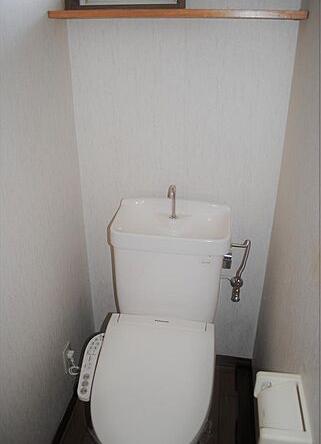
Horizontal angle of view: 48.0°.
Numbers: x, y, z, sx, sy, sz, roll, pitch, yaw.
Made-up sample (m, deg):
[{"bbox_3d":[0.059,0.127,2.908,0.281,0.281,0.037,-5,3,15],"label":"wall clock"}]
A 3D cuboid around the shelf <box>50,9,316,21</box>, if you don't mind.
[{"bbox_3d":[0.048,-0.650,1.131,0.776,0.023,0.138,5,28,8],"label":"shelf"}]

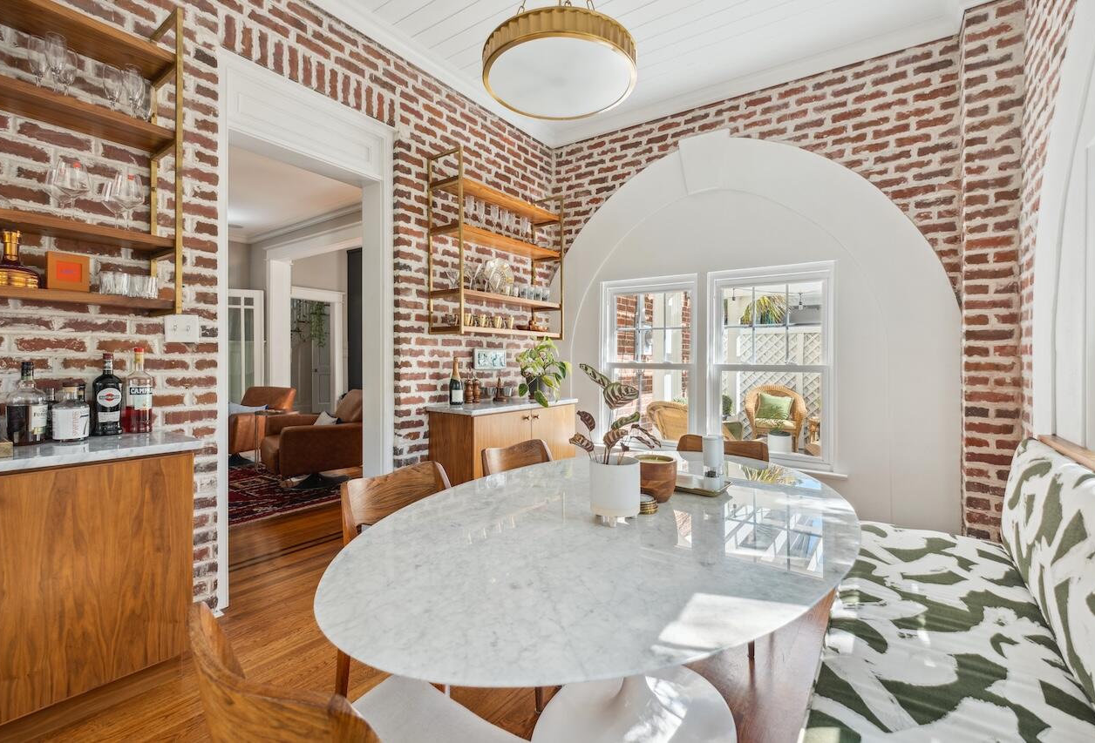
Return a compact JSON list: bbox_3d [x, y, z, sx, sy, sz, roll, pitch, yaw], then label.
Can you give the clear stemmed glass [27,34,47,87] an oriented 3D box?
[{"bbox_3d":[-1.689,-1.000,1.539,0.055,0.200,0.055,1,1,38],"label":"clear stemmed glass"}]

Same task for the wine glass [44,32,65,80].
[{"bbox_3d":[-1.701,-1.044,1.609,0.062,0.230,0.062,1,1,37],"label":"wine glass"}]

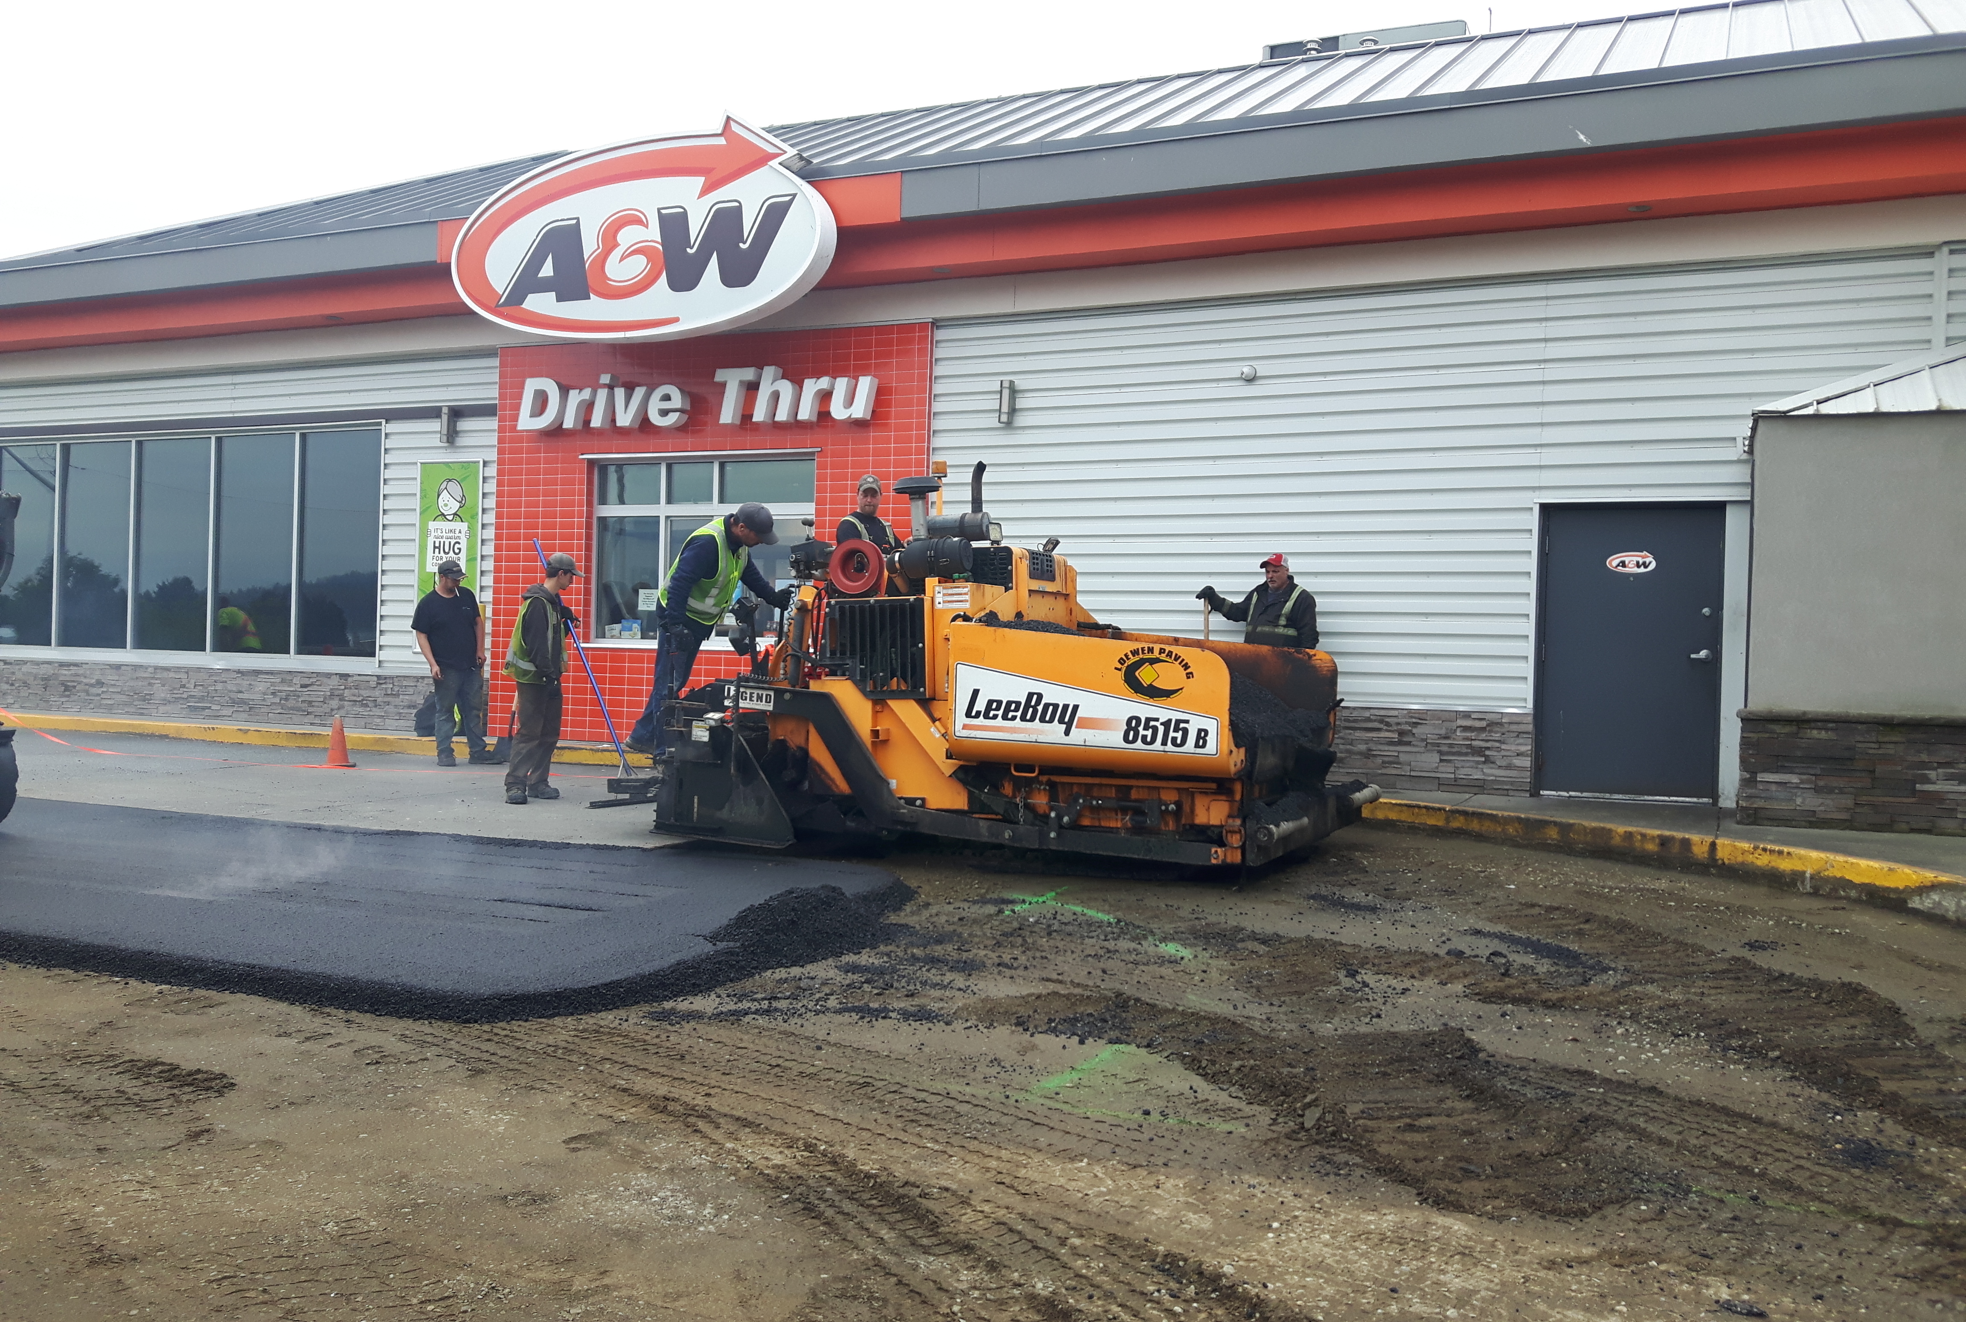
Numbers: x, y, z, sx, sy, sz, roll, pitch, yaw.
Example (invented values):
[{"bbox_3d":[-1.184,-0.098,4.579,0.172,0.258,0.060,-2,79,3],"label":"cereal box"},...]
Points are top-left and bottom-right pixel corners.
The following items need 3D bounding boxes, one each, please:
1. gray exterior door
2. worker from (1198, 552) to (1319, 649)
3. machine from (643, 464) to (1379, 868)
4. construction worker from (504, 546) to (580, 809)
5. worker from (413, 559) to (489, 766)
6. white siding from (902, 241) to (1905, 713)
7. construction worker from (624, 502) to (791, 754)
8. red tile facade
[{"bbox_3d":[4.757,-0.079,13.007,1.270,2.170,0.100,1,0,27],"label":"gray exterior door"},{"bbox_3d":[2.045,0.073,13.200,0.850,1.770,0.500,1,0,14],"label":"worker"},{"bbox_3d":[0.318,-0.082,11.159,3.950,2.330,2.600,1,0,23],"label":"machine"},{"bbox_3d":[-3.119,0.118,12.350,0.470,1.780,0.500,1,0,18],"label":"construction worker"},{"bbox_3d":[-4.768,0.013,15.700,0.620,1.850,0.450,1,0,-27],"label":"worker"},{"bbox_3d":[2.998,-1.283,13.882,7.800,3.280,0.120,1,0,27],"label":"white siding"},{"bbox_3d":[-1.773,-0.210,11.200,0.950,1.600,0.600,1,0,26],"label":"construction worker"},{"bbox_3d":[-2.741,-1.122,16.858,5.070,3.920,0.200,1,0,27],"label":"red tile facade"}]

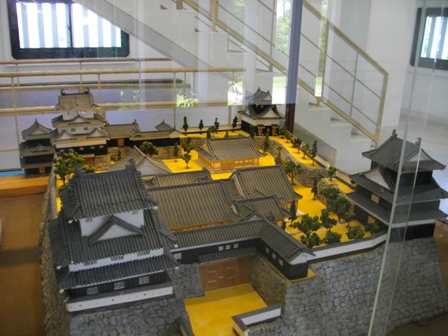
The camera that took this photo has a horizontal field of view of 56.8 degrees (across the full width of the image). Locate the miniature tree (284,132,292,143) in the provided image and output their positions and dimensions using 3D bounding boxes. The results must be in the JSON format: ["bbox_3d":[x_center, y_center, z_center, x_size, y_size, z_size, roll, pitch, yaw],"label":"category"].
[{"bbox_3d":[0.373,-0.174,2.390,0.047,0.060,0.047,2,15,-1],"label":"miniature tree"}]

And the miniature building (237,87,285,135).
[{"bbox_3d":[0.239,-0.368,2.672,0.220,0.280,0.320,-5,16,-23],"label":"miniature building"}]

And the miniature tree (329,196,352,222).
[{"bbox_3d":[0.387,0.138,1.377,0.075,0.087,0.071,2,14,0],"label":"miniature tree"}]

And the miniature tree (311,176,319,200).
[{"bbox_3d":[0.359,0.079,1.611,0.032,0.096,0.032,-5,16,-23],"label":"miniature tree"}]

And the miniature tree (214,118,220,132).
[{"bbox_3d":[-0.042,-0.273,2.674,0.035,0.094,0.034,2,14,0],"label":"miniature tree"}]

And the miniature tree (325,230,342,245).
[{"bbox_3d":[0.321,0.202,1.213,0.048,0.037,0.046,2,14,0],"label":"miniature tree"}]

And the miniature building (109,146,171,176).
[{"bbox_3d":[-0.346,0.005,1.699,0.230,0.145,0.270,-5,16,-23],"label":"miniature building"}]

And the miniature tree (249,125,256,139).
[{"bbox_3d":[0.174,-0.220,2.482,0.046,0.086,0.046,2,15,-1],"label":"miniature tree"}]

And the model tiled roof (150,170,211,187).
[{"bbox_3d":[-0.156,0.047,1.516,0.223,0.056,0.136,-5,20,-21],"label":"model tiled roof"}]

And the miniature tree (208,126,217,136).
[{"bbox_3d":[-0.067,-0.224,2.538,0.051,0.065,0.048,2,14,0],"label":"miniature tree"}]

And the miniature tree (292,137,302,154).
[{"bbox_3d":[0.386,-0.115,2.123,0.053,0.086,0.053,-5,16,-23],"label":"miniature tree"}]

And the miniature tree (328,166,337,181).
[{"bbox_3d":[0.437,0.022,1.672,0.036,0.059,0.036,-5,16,-23],"label":"miniature tree"}]

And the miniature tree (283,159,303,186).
[{"bbox_3d":[0.297,0.019,1.785,0.084,0.113,0.080,2,14,0],"label":"miniature tree"}]

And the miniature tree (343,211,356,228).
[{"bbox_3d":[0.404,0.166,1.333,0.039,0.054,0.037,2,14,0],"label":"miniature tree"}]

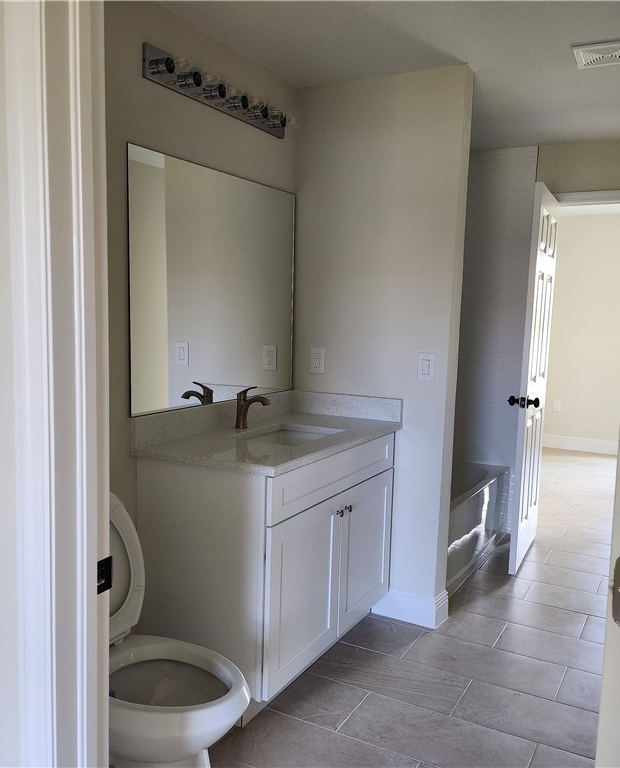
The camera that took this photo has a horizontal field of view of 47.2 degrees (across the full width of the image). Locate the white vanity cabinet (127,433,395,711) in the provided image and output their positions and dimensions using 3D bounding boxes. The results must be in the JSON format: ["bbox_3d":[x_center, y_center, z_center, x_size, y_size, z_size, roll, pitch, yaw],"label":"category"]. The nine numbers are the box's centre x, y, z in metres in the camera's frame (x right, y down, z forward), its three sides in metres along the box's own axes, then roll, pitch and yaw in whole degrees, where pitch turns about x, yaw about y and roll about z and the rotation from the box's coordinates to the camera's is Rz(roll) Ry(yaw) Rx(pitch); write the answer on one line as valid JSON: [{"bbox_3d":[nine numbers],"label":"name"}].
[{"bbox_3d":[-0.127,0.666,2.885,0.550,0.870,1.085,5,7,28],"label":"white vanity cabinet"}]

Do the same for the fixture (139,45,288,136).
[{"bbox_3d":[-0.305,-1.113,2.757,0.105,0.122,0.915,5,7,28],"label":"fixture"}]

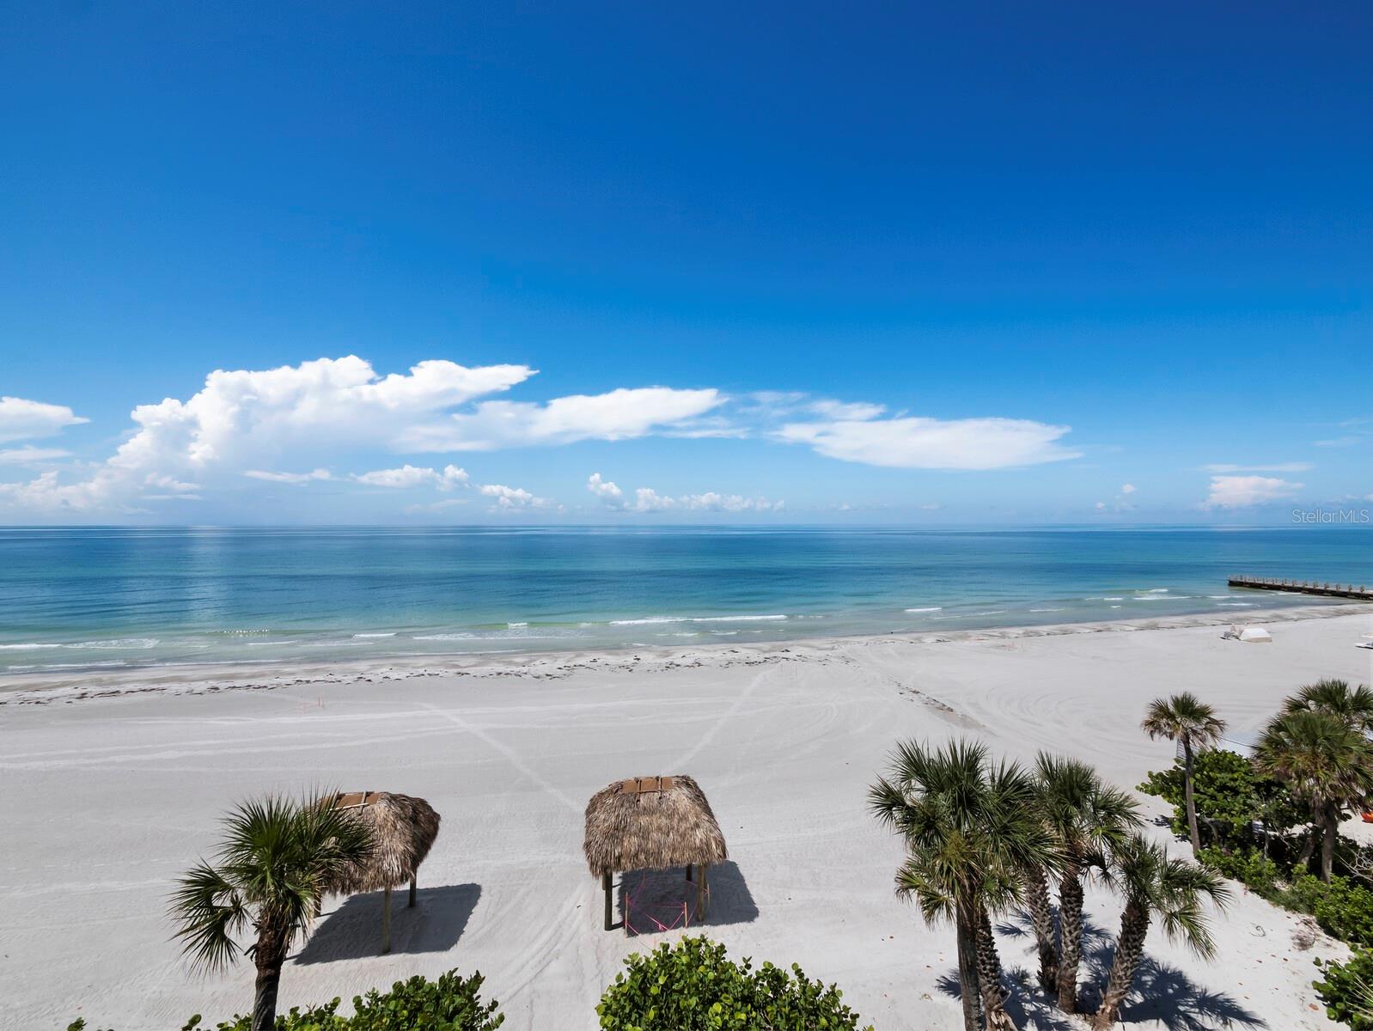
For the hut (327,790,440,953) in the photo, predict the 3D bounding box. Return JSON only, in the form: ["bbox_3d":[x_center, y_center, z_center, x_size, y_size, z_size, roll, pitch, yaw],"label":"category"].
[{"bbox_3d":[-9.570,9.978,15.881,4.000,3.830,2.900,0,-1,-7],"label":"hut"}]

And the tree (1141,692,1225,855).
[{"bbox_3d":[17.345,9.078,19.172,2.300,5.550,2.300,0,-1,0],"label":"tree"}]

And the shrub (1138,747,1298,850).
[{"bbox_3d":[20.061,10.306,20.694,4.800,3.350,4.300,0,-1,0],"label":"shrub"}]

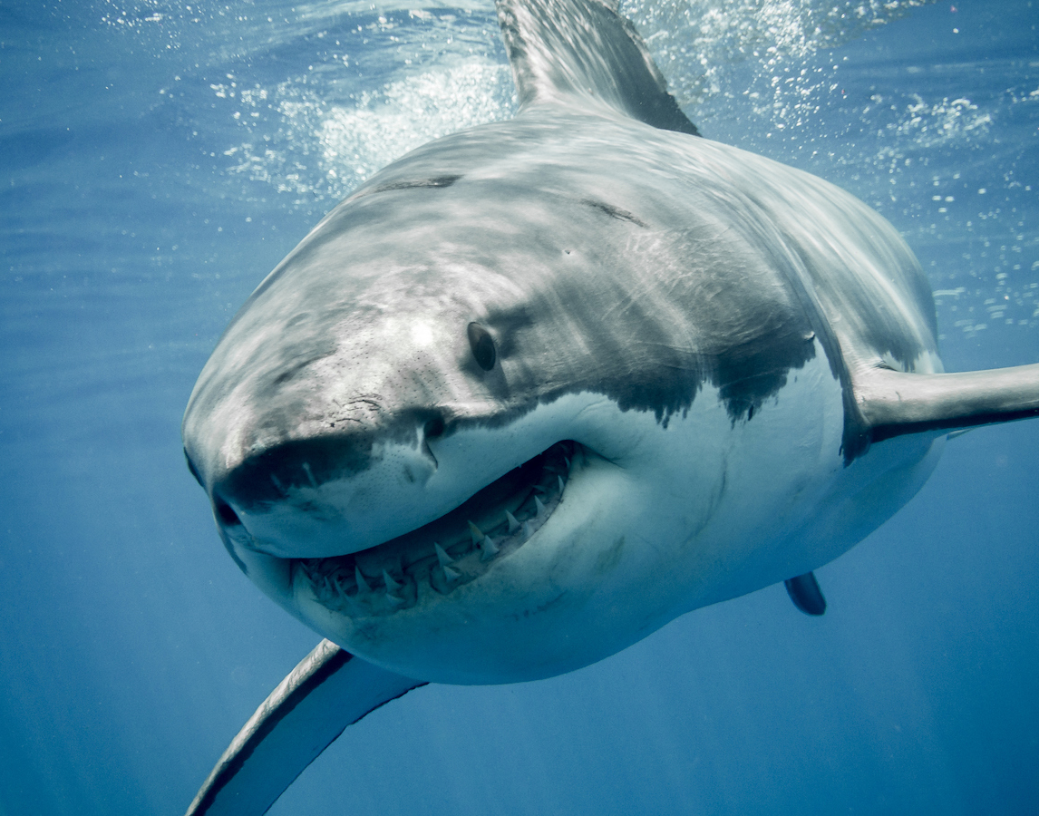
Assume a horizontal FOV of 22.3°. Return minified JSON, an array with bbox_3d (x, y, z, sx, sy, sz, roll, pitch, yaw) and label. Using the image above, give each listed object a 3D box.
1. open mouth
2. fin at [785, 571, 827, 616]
[{"bbox_3d":[-0.082,0.121,2.650,0.310,0.120,0.200,-22,-2,18],"label":"open mouth"},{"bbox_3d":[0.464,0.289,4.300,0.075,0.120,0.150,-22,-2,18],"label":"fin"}]

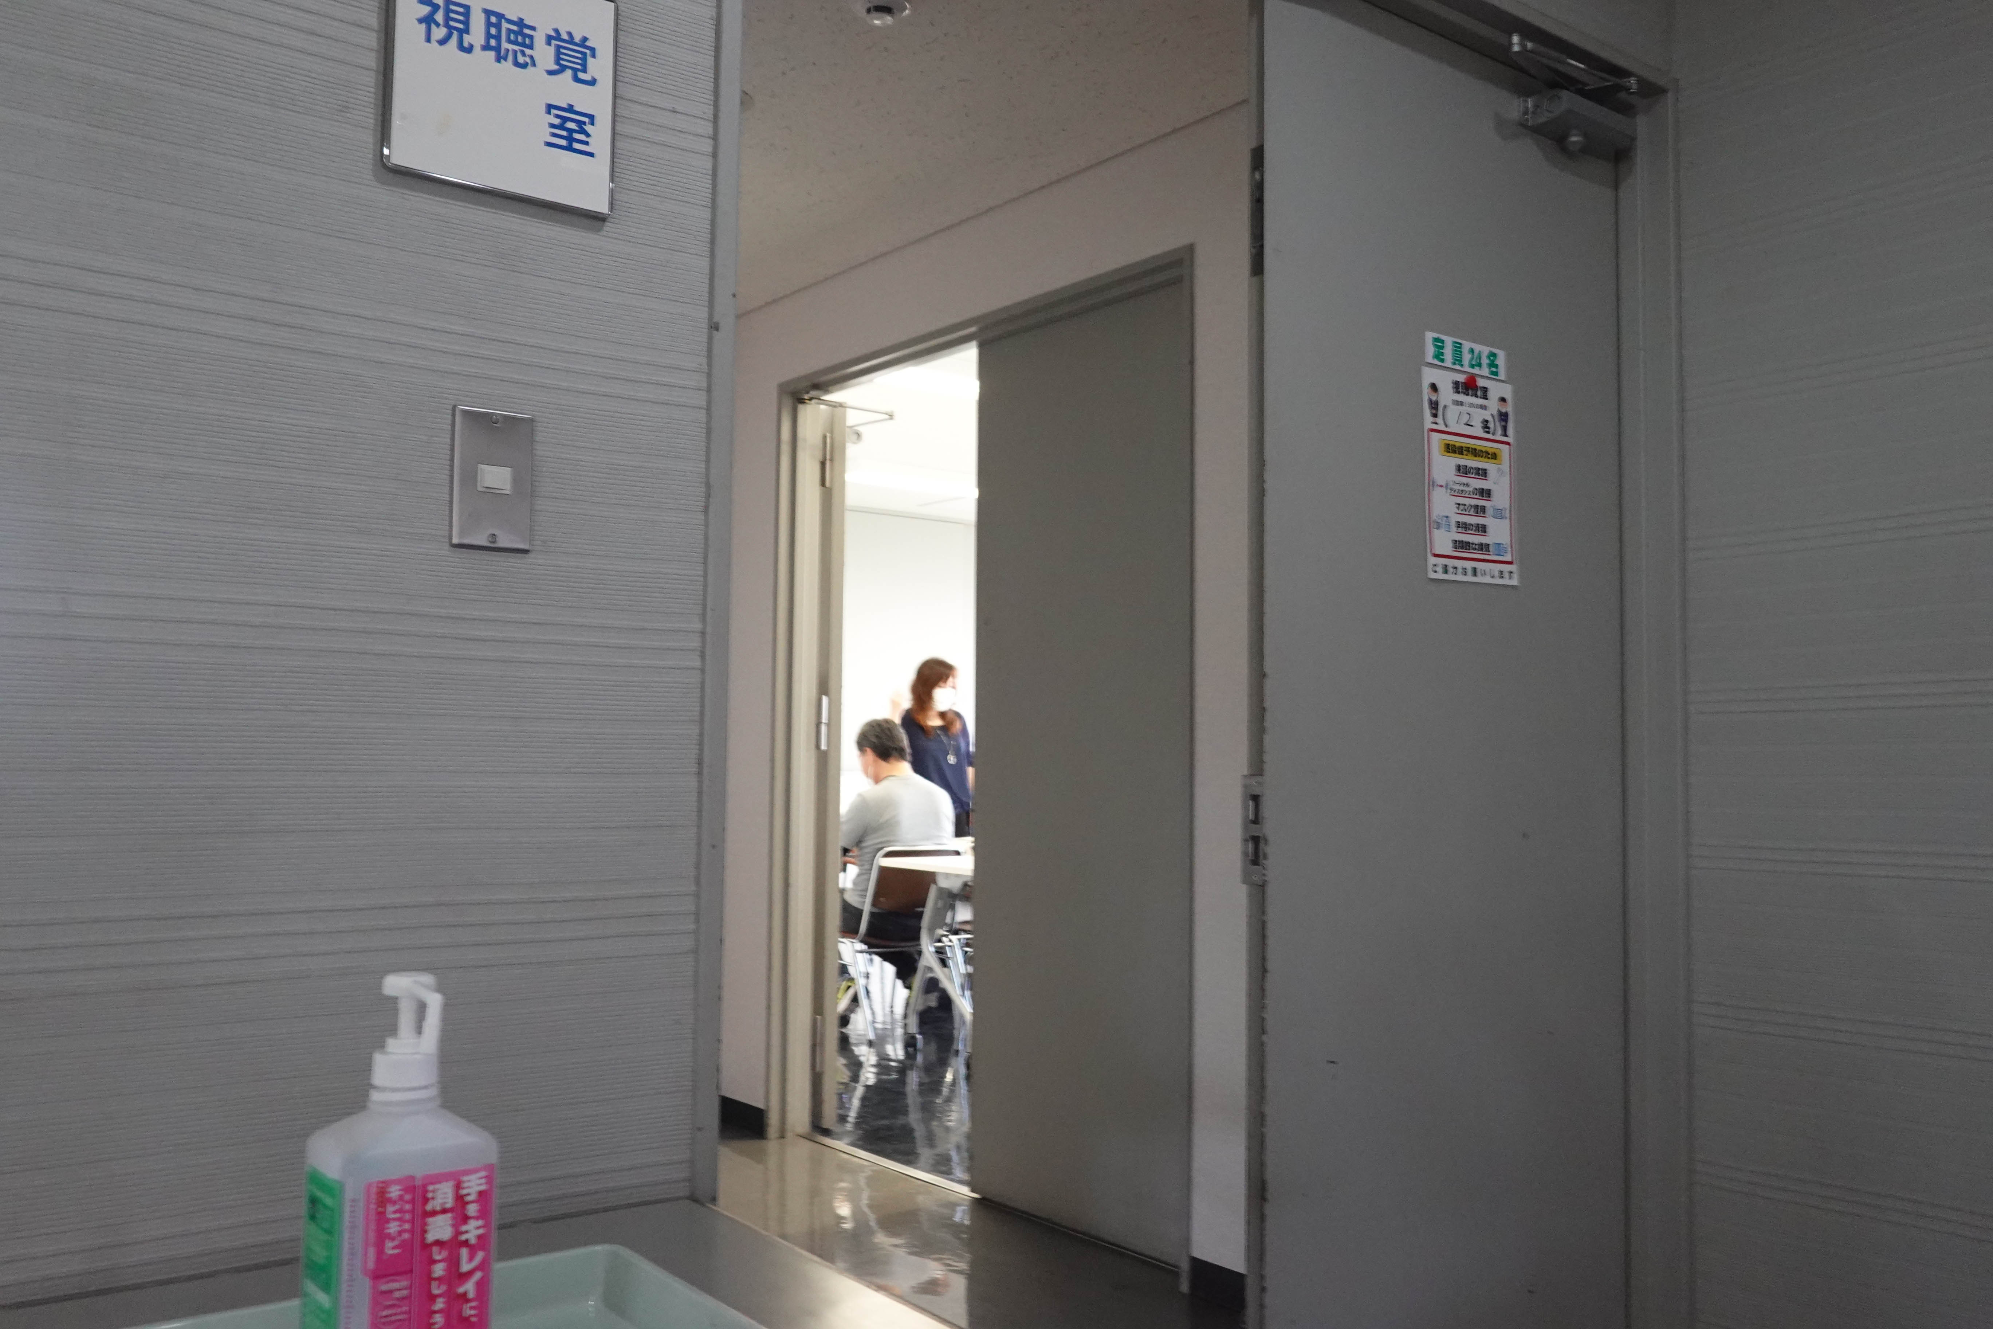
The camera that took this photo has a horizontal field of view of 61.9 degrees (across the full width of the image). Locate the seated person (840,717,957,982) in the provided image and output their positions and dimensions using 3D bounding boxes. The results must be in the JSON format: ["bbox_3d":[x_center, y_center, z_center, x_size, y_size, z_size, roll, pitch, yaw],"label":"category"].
[{"bbox_3d":[-0.541,0.877,6.965,0.500,1.280,0.760,3,-4,-38],"label":"seated person"}]

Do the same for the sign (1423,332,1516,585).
[{"bbox_3d":[0.704,-0.298,2.459,0.222,0.358,0.005,3,-4,-38],"label":"sign"}]

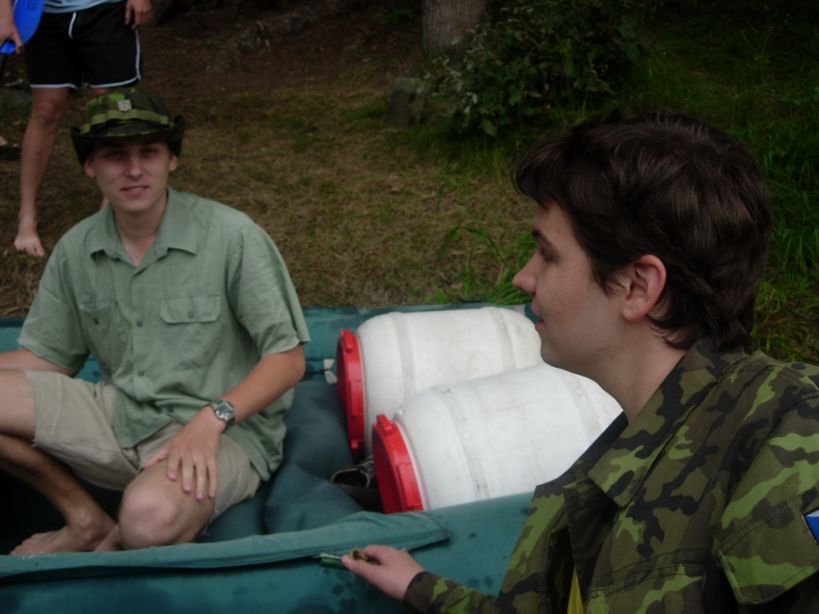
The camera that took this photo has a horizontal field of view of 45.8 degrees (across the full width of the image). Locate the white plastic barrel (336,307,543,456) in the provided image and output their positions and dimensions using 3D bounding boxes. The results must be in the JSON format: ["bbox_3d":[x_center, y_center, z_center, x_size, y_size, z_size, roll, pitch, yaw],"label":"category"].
[{"bbox_3d":[0.094,0.205,2.490,0.530,0.390,0.390,-3,19,-8],"label":"white plastic barrel"}]

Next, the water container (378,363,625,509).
[{"bbox_3d":[0.216,0.336,2.042,0.530,0.390,0.390,-12,20,-11],"label":"water container"}]

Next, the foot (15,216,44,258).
[{"bbox_3d":[-1.438,-0.275,3.680,0.105,0.105,0.260,-8,20,-21],"label":"foot"}]

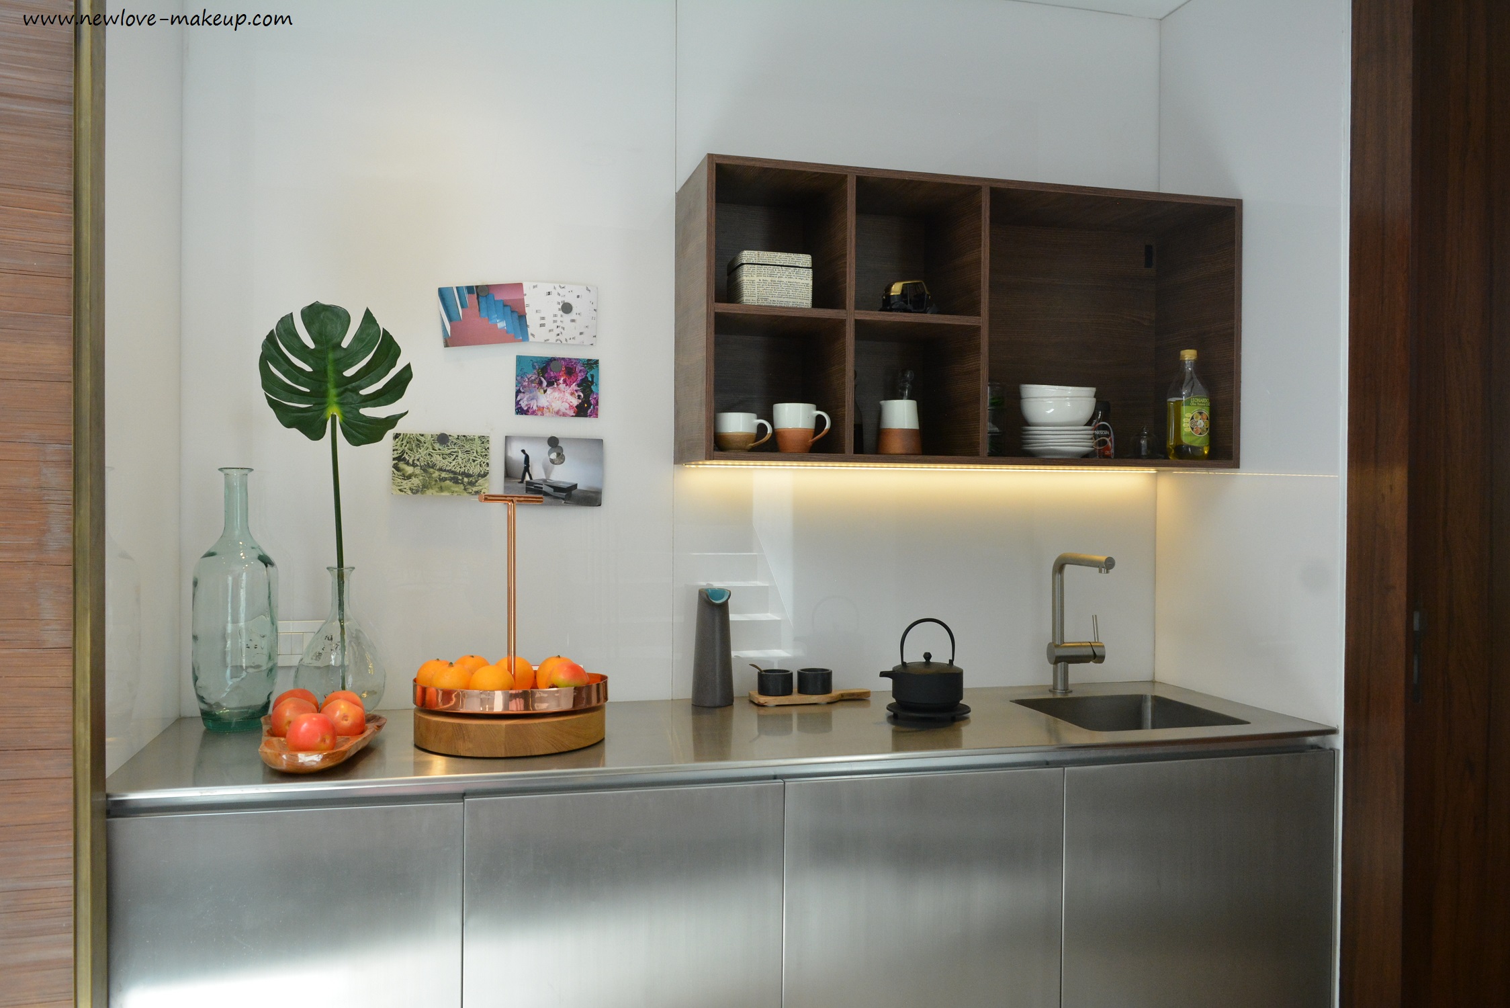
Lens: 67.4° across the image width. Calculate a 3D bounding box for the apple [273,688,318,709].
[{"bbox_3d":[-0.848,0.377,2.090,0.081,0.070,0.079,0,0,-15],"label":"apple"}]

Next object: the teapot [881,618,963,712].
[{"bbox_3d":[0.346,0.331,2.374,0.182,0.181,0.147,0,0,-15],"label":"teapot"}]

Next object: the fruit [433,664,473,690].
[{"bbox_3d":[-0.528,0.317,1.972,0.071,0.067,0.071,0,0,-15],"label":"fruit"}]

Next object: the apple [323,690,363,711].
[{"bbox_3d":[-0.741,0.374,2.042,0.081,0.074,0.081,0,0,-15],"label":"apple"}]

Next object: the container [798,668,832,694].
[{"bbox_3d":[0.133,0.391,2.506,0.076,0.047,0.076,0,0,0],"label":"container"}]

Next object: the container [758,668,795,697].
[{"bbox_3d":[0.045,0.386,2.456,0.077,0.047,0.077,0,0,0],"label":"container"}]

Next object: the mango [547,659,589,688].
[{"bbox_3d":[-0.336,0.321,2.039,0.077,0.070,0.080,0,0,-15],"label":"mango"}]

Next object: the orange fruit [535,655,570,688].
[{"bbox_3d":[-0.374,0.323,2.122,0.074,0.072,0.074,0,0,-15],"label":"orange fruit"}]

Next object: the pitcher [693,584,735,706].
[{"bbox_3d":[-0.093,0.311,2.480,0.090,0.248,0.090,0,0,0],"label":"pitcher"}]

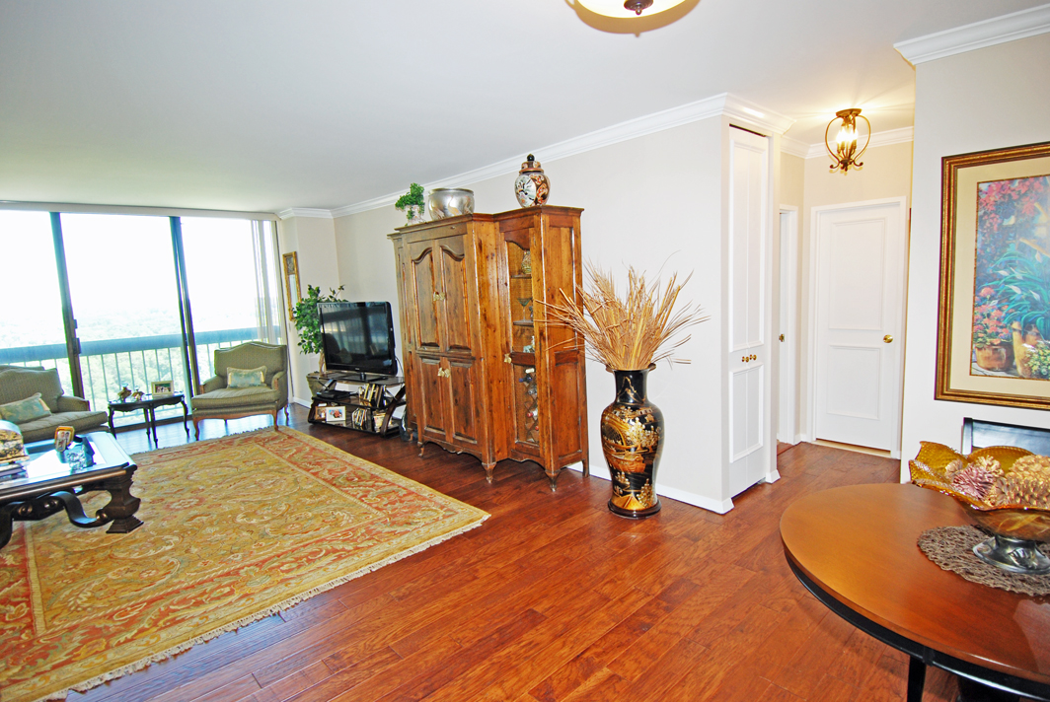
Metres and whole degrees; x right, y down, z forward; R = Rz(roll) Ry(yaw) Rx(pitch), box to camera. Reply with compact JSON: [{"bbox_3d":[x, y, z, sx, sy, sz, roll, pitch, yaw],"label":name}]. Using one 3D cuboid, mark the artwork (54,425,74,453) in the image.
[{"bbox_3d":[-3.593,0.680,4.122,0.130,0.195,0.030,-3,-7,1],"label":"artwork"}]

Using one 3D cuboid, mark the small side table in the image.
[{"bbox_3d":[-4.099,0.773,5.765,0.480,0.520,0.480,-3,8,3],"label":"small side table"}]

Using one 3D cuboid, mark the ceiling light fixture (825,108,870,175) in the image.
[{"bbox_3d":[2.160,-1.393,3.506,0.295,0.372,0.295,-10,10,-43],"label":"ceiling light fixture"}]

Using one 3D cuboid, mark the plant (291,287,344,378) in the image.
[{"bbox_3d":[-2.557,0.003,6.611,0.610,1.660,0.580,-10,11,-43],"label":"plant"}]

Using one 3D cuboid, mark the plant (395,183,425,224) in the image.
[{"bbox_3d":[-1.057,-1.322,4.882,0.260,0.416,0.280,-10,10,-43],"label":"plant"}]

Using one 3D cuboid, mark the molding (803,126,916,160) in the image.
[{"bbox_3d":[2.660,-1.656,4.157,0.070,0.100,0.840,-10,11,-43],"label":"molding"}]

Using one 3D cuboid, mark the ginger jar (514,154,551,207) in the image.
[{"bbox_3d":[0.046,-1.236,3.896,0.265,0.402,0.265,-3,7,0],"label":"ginger jar"}]

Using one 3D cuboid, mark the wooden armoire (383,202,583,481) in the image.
[{"bbox_3d":[-0.500,-0.049,4.633,0.665,2.084,2.175,-10,11,-43],"label":"wooden armoire"}]

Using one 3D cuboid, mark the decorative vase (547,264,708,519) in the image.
[{"bbox_3d":[0.651,0.282,3.408,0.860,1.602,0.980,-10,10,-43],"label":"decorative vase"}]

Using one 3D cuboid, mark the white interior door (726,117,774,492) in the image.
[{"bbox_3d":[1.517,-0.217,3.627,0.680,2.450,0.045,-10,11,-43],"label":"white interior door"}]

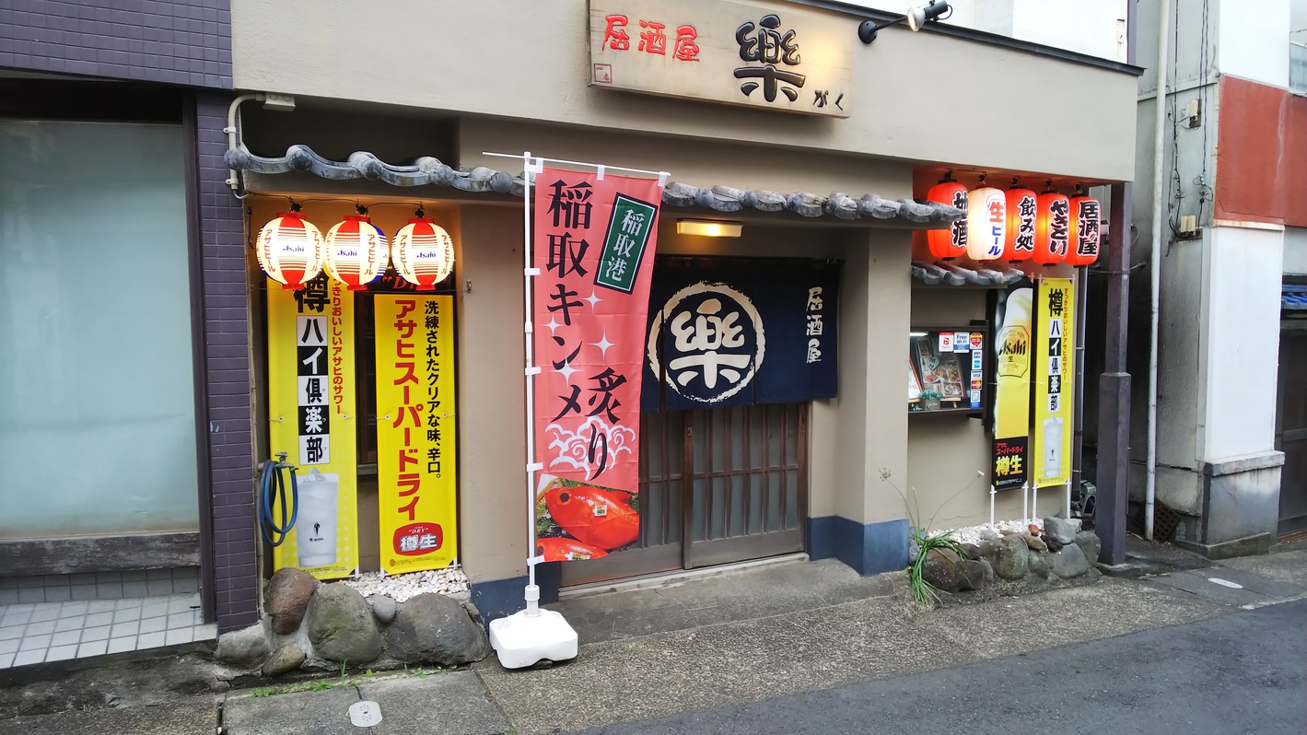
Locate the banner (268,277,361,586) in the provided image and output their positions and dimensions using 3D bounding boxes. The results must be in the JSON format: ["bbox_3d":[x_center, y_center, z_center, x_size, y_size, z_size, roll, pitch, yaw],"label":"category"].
[{"bbox_3d":[-1.691,0.259,3.770,0.394,1.596,0.030,-1,4,-22],"label":"banner"}]

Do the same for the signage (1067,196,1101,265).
[{"bbox_3d":[2.889,-0.916,5.122,0.220,0.475,0.220,0,4,1],"label":"signage"}]

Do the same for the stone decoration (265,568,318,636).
[{"bbox_3d":[-1.550,1.003,3.264,0.200,0.275,0.190,-2,4,-23],"label":"stone decoration"}]

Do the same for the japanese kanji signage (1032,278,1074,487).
[{"bbox_3d":[2.901,0.117,5.508,0.370,1.500,0.030,-2,3,-23],"label":"japanese kanji signage"}]

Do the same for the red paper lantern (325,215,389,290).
[{"bbox_3d":[-1.402,-0.543,3.603,0.283,0.348,0.283,-1,3,-14],"label":"red paper lantern"}]

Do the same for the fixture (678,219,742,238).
[{"bbox_3d":[0.309,-0.766,4.190,0.395,0.090,0.105,-2,3,-23],"label":"fixture"}]

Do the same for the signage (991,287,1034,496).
[{"bbox_3d":[2.741,0.133,5.813,0.389,1.596,0.030,-2,4,-25],"label":"signage"}]

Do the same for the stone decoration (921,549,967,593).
[{"bbox_3d":[1.769,1.236,4.625,0.280,0.260,0.220,-2,4,-23],"label":"stone decoration"}]

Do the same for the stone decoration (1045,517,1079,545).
[{"bbox_3d":[2.775,1.112,5.173,0.220,0.180,0.200,-2,4,-23],"label":"stone decoration"}]

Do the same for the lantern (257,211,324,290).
[{"bbox_3d":[-1.474,-0.478,3.100,0.250,0.320,0.250,-2,4,-25],"label":"lantern"}]

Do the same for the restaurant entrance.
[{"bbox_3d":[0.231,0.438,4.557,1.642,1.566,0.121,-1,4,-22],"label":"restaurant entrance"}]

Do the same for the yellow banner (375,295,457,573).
[{"bbox_3d":[-1.197,0.335,3.845,0.370,1.400,0.030,-2,4,-23],"label":"yellow banner"}]

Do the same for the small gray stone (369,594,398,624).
[{"bbox_3d":[-1.234,1.103,3.483,0.125,0.130,0.110,-2,4,-23],"label":"small gray stone"}]

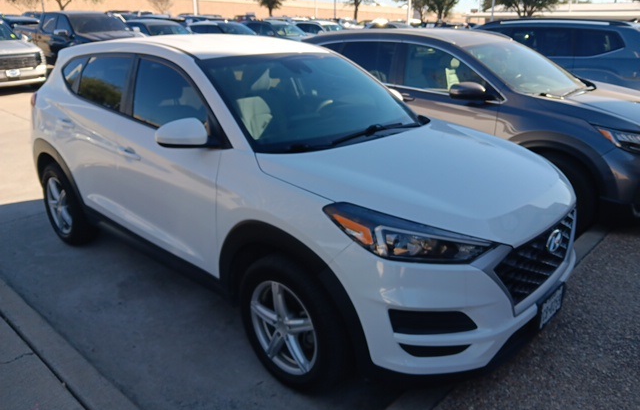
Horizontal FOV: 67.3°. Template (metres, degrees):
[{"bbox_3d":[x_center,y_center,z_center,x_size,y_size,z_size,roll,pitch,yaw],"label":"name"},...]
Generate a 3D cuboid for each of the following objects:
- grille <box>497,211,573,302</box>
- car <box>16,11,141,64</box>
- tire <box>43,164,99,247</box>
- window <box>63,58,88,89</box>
[{"bbox_3d":[1.054,0.215,2.265,0.150,0.310,0.860,16,25,39],"label":"grille"},{"bbox_3d":[-7.500,-5.150,15.300,5.850,1.950,2.120,16,25,39],"label":"car"},{"bbox_3d":[-2.106,-0.005,4.065,0.690,0.690,0.225,16,25,39],"label":"tire"},{"bbox_3d":[-1.931,-1.045,3.773,0.460,0.250,0.060,16,4,43],"label":"window"}]

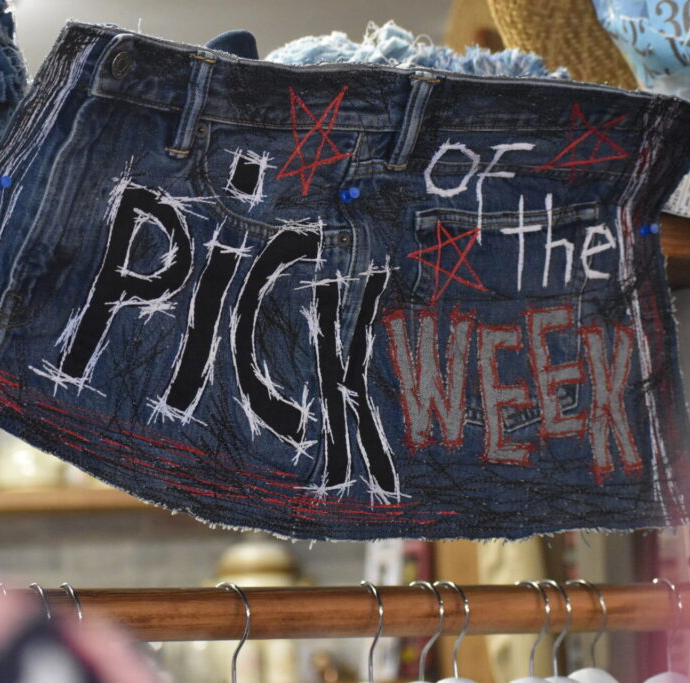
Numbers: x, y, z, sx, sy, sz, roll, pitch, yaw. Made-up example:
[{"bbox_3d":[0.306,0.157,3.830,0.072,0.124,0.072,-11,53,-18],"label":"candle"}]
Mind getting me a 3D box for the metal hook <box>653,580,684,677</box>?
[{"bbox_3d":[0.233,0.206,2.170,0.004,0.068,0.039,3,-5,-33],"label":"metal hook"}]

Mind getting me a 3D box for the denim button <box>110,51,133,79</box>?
[{"bbox_3d":[-0.137,-0.169,1.830,0.005,0.018,0.018,27,14,37],"label":"denim button"}]

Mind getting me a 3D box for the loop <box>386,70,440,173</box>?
[{"bbox_3d":[0.044,-0.144,1.950,0.015,0.067,0.005,0,27,-32],"label":"loop"}]

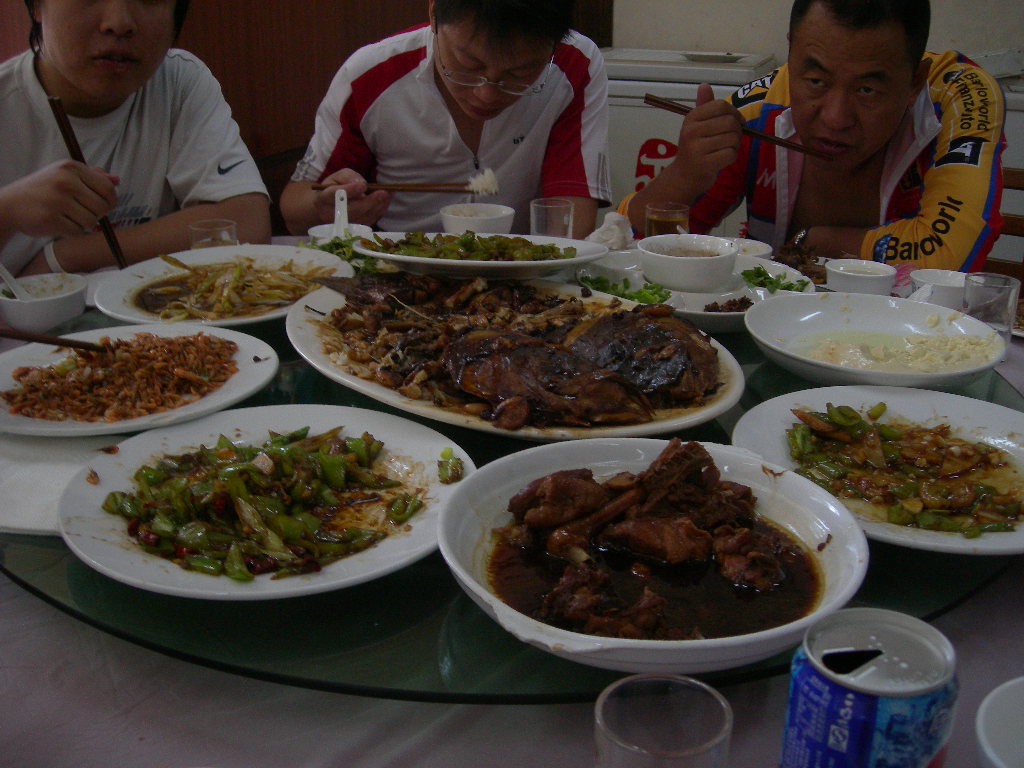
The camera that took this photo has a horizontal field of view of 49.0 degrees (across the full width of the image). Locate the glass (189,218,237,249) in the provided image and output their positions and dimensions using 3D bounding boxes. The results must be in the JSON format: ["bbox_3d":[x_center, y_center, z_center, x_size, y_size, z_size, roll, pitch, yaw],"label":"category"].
[{"bbox_3d":[-0.360,-0.154,1.369,0.054,0.082,0.054,1,22,0],"label":"glass"}]

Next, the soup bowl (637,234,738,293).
[{"bbox_3d":[0.187,-0.127,1.199,0.104,0.042,0.104,0,22,0],"label":"soup bowl"}]

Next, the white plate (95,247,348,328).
[{"bbox_3d":[-0.288,-0.090,1.151,0.260,0.032,0.260,0,22,0],"label":"white plate"}]

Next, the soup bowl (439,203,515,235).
[{"bbox_3d":[-0.044,-0.204,1.484,0.100,0.051,0.100,0,22,0],"label":"soup bowl"}]

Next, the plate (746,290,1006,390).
[{"bbox_3d":[0.313,-0.028,0.989,0.216,0.043,0.216,1,22,0],"label":"plate"}]

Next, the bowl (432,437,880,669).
[{"bbox_3d":[0.077,0.104,0.645,0.238,0.054,0.238,0,22,0],"label":"bowl"}]

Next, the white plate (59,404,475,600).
[{"bbox_3d":[-0.149,0.081,0.717,0.255,0.034,0.255,1,22,0],"label":"white plate"}]

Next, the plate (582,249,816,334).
[{"bbox_3d":[0.188,-0.092,1.154,0.236,0.036,0.236,1,22,0],"label":"plate"}]

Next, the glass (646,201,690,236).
[{"bbox_3d":[0.195,-0.183,1.421,0.054,0.082,0.054,1,22,0],"label":"glass"}]

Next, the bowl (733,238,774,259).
[{"bbox_3d":[0.259,-0.142,1.344,0.097,0.042,0.097,0,22,0],"label":"bowl"}]

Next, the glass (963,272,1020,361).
[{"bbox_3d":[0.494,-0.069,1.172,0.054,0.082,0.054,1,22,0],"label":"glass"}]

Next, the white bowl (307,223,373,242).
[{"bbox_3d":[-0.217,-0.171,1.425,0.081,0.045,0.081,1,22,0],"label":"white bowl"}]

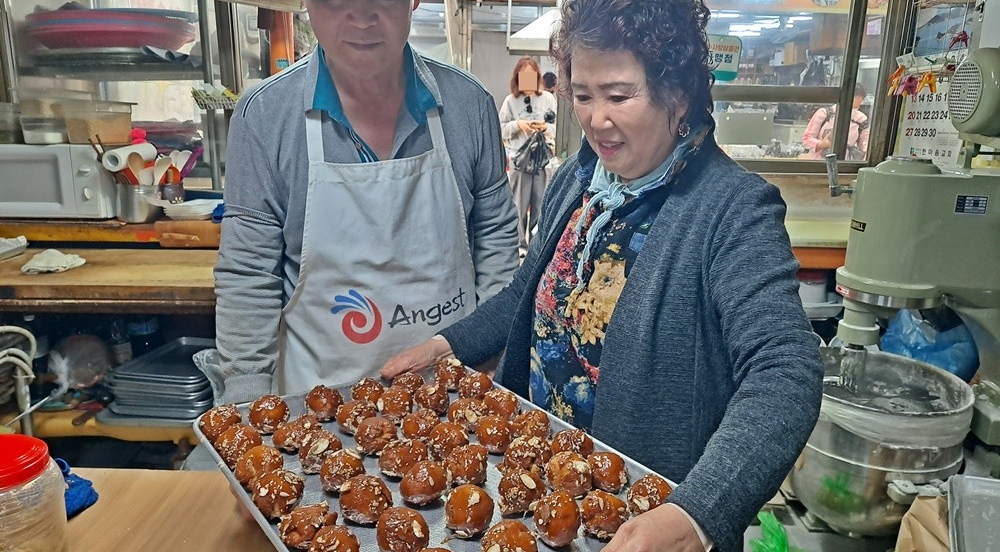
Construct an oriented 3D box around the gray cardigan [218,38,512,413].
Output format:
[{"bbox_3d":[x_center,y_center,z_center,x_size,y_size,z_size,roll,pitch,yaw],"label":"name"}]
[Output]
[{"bbox_3d":[-0.216,-0.060,1.150,0.510,0.610,0.310,0,12,-7],"label":"gray cardigan"}]

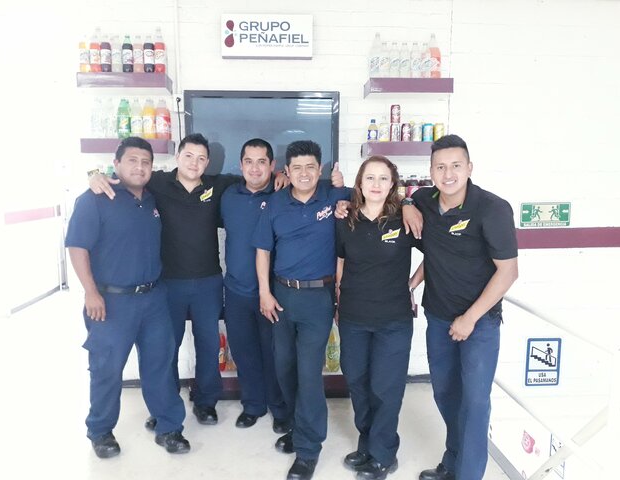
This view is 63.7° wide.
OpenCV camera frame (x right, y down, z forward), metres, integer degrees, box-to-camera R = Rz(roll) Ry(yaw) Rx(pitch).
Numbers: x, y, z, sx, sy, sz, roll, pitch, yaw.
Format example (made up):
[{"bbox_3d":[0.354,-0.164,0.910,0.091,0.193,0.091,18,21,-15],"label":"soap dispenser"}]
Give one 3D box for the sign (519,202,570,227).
[{"bbox_3d":[1.750,-0.187,3.705,0.372,0.178,0.012,0,7,-3],"label":"sign"}]

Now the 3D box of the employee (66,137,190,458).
[{"bbox_3d":[-0.977,0.332,2.674,0.600,1.739,0.400,-3,7,-25],"label":"employee"}]

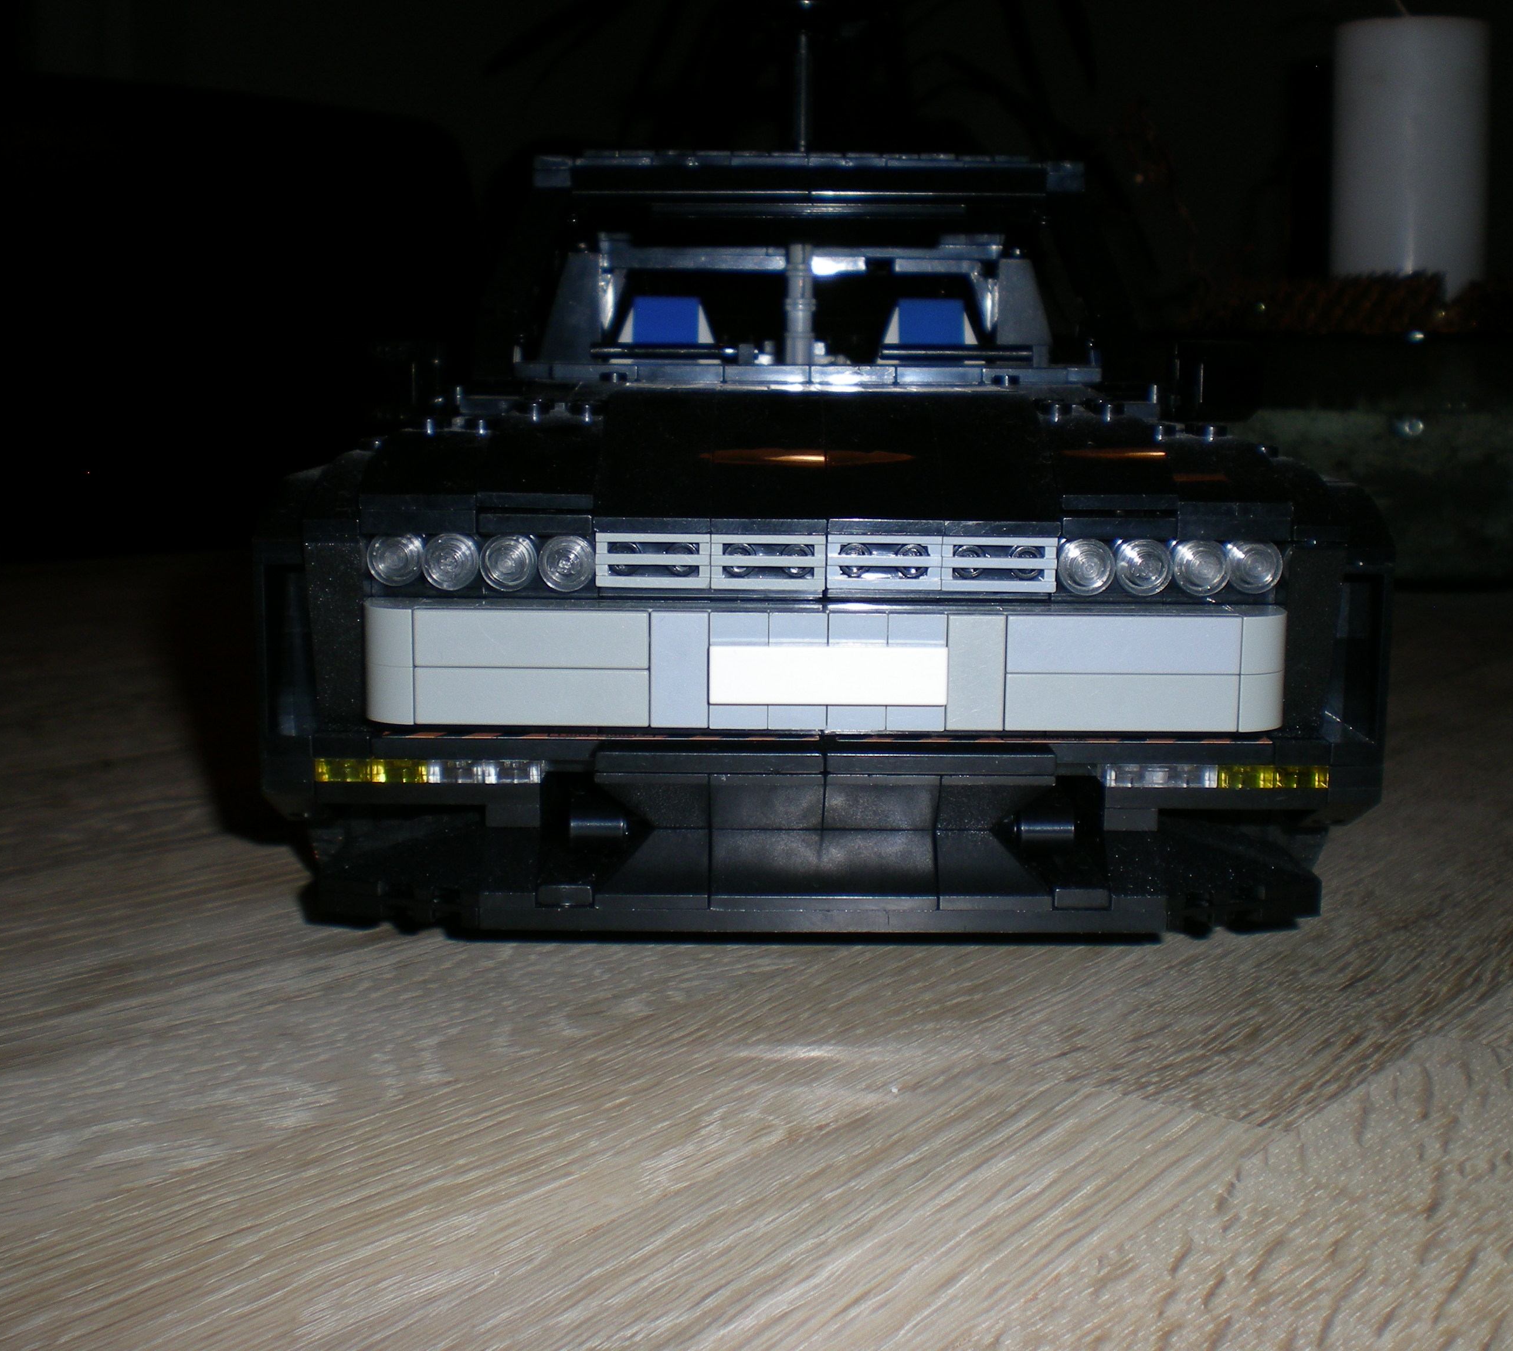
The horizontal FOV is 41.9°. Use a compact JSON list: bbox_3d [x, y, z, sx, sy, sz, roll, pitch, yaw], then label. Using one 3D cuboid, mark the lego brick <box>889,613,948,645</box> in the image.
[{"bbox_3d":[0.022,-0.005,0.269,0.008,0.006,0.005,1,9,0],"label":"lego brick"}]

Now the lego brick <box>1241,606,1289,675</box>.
[{"bbox_3d":[0.070,-0.005,0.272,0.008,0.008,0.009,1,9,0],"label":"lego brick"}]

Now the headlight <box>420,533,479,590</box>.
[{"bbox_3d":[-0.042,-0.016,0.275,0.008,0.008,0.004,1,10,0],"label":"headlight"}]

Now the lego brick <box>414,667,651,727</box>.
[{"bbox_3d":[-0.030,0.003,0.270,0.032,0.008,0.003,1,10,0],"label":"lego brick"}]

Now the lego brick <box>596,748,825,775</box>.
[{"bbox_3d":[-0.006,0.011,0.281,0.032,0.003,0.009,1,9,0],"label":"lego brick"}]

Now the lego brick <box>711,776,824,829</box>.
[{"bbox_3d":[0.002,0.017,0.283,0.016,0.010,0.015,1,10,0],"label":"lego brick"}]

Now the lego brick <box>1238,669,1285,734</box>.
[{"bbox_3d":[0.070,0.003,0.273,0.008,0.008,0.009,1,9,0],"label":"lego brick"}]

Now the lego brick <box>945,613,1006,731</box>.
[{"bbox_3d":[0.030,-0.001,0.269,0.008,0.016,0.003,1,10,0],"label":"lego brick"}]

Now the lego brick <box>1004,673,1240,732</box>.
[{"bbox_3d":[0.050,0.004,0.270,0.032,0.008,0.003,1,10,0],"label":"lego brick"}]

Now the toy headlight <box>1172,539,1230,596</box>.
[{"bbox_3d":[0.062,-0.015,0.276,0.008,0.008,0.005,1,9,0],"label":"toy headlight"}]

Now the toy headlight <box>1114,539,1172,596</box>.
[{"bbox_3d":[0.054,-0.015,0.276,0.008,0.008,0.005,1,9,0],"label":"toy headlight"}]

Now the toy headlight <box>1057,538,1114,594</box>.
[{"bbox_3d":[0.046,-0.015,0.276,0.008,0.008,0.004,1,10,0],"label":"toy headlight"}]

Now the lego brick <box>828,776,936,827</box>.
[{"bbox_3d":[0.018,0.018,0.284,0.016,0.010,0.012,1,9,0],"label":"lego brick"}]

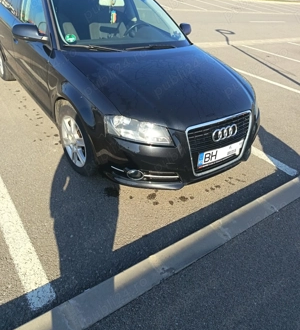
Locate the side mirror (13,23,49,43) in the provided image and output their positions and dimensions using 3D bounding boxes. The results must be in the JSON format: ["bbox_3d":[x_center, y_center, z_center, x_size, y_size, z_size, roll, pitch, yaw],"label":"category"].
[{"bbox_3d":[-1.031,-1.147,2.395,0.255,0.145,0.150,-18,42,-32],"label":"side mirror"}]

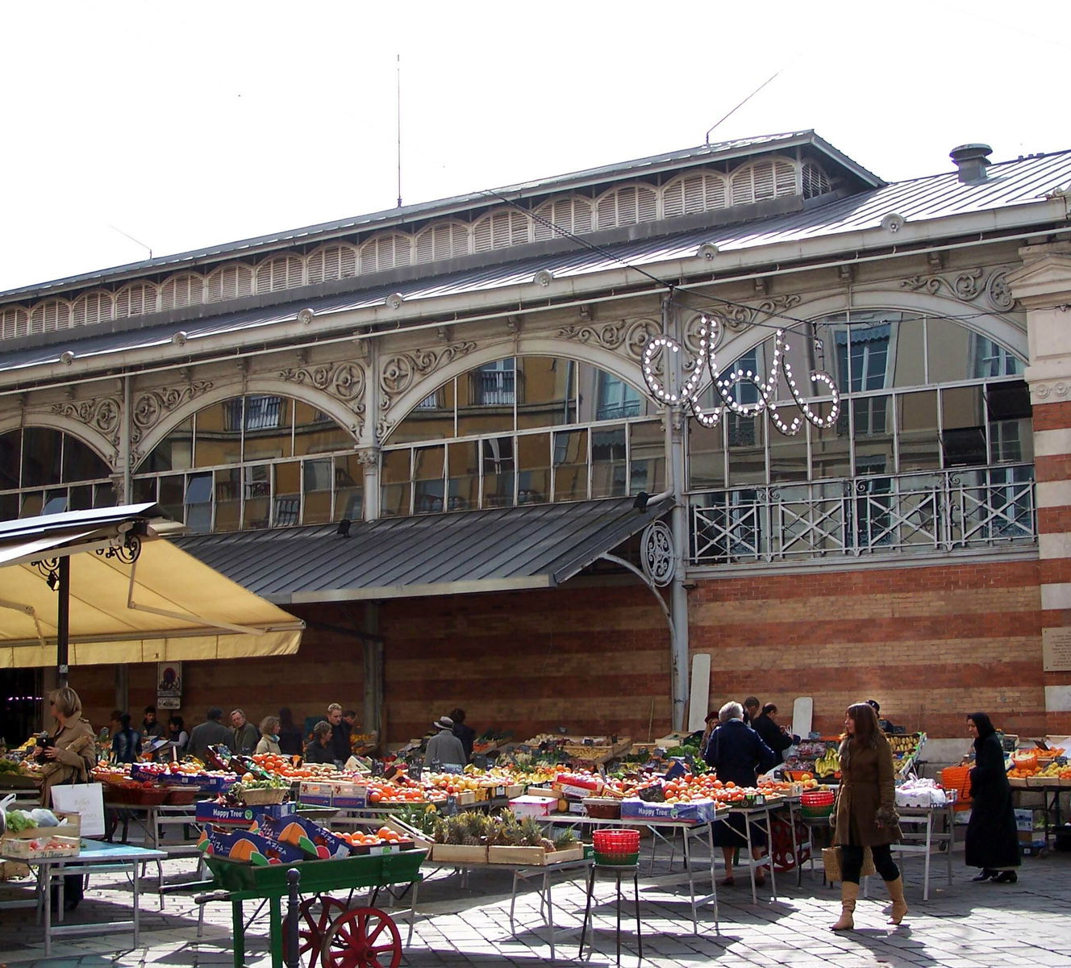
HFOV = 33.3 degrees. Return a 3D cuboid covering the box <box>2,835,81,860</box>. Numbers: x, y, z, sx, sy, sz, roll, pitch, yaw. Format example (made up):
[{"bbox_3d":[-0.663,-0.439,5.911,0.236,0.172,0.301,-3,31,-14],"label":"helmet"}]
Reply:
[{"bbox_3d":[-3.173,2.327,11.505,0.330,0.125,0.500,5,-10,-33],"label":"box"}]

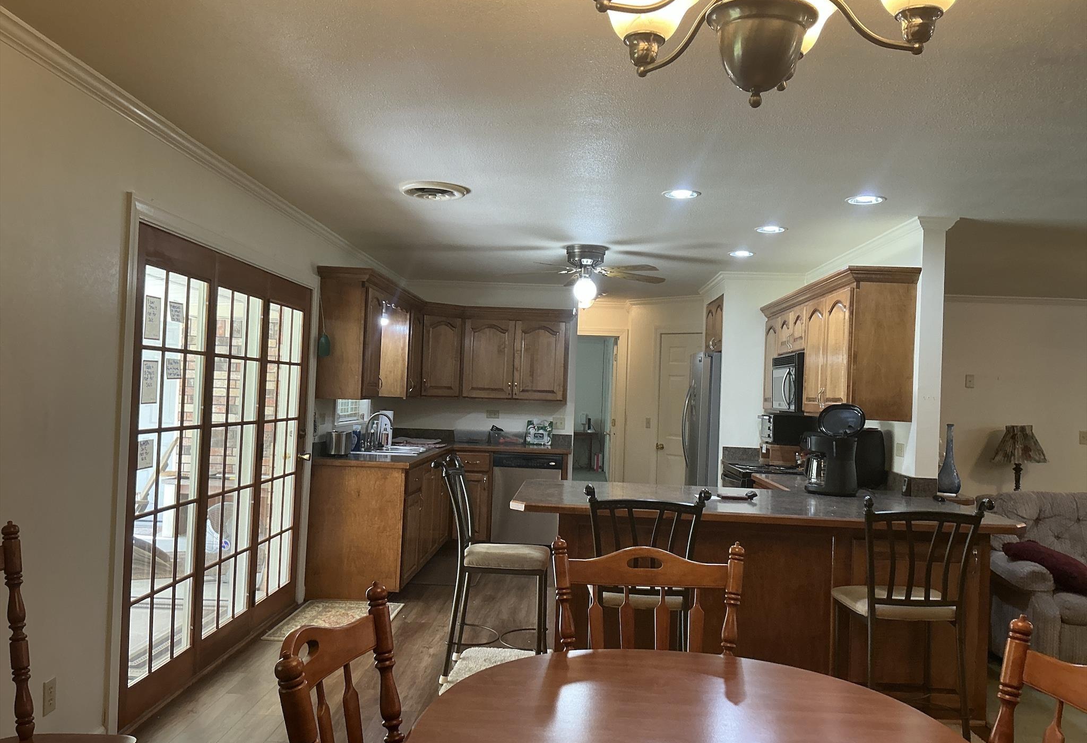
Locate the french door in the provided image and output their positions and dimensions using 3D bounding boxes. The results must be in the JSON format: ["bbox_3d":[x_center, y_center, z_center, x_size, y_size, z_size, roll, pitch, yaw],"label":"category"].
[{"bbox_3d":[-1.598,0.438,4.549,0.065,1.996,2.220,2,-1,2],"label":"french door"}]

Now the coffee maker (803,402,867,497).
[{"bbox_3d":[1.601,0.422,4.787,0.310,0.490,0.220,2,-1,19],"label":"coffee maker"}]

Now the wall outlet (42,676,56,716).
[{"bbox_3d":[-1.663,1.099,2.971,0.012,0.115,0.066,2,-1,2],"label":"wall outlet"}]

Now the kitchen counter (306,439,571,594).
[{"bbox_3d":[-0.657,1.120,7.131,1.725,0.920,2.490,2,-1,2],"label":"kitchen counter"}]

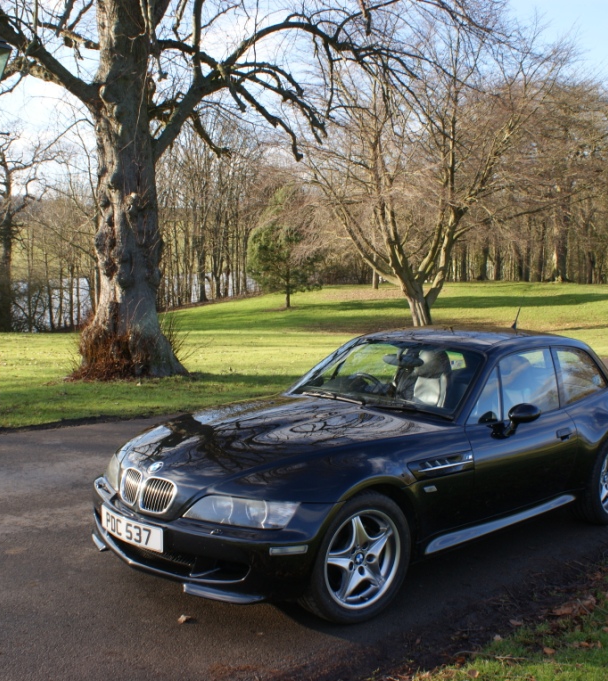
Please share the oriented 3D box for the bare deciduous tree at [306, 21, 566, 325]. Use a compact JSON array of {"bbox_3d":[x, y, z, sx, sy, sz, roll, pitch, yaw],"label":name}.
[{"bbox_3d":[4.041,-5.077,26.000,7.900,9.300,7.600,1,4,0],"label":"bare deciduous tree"}]

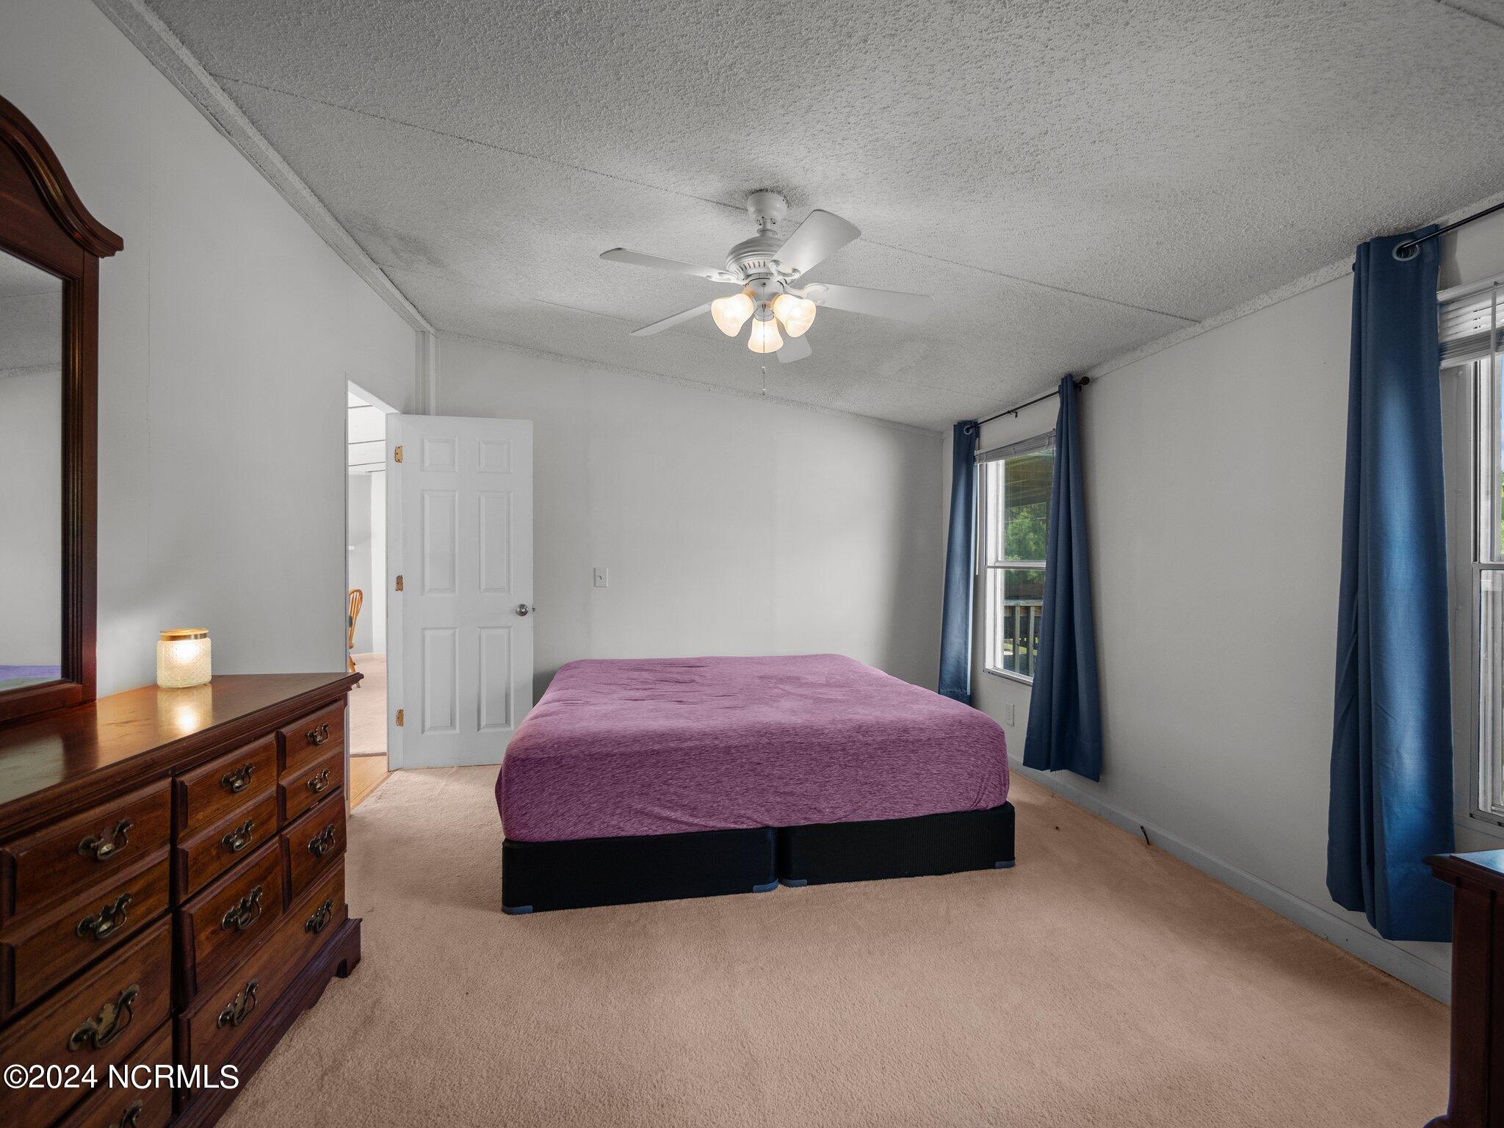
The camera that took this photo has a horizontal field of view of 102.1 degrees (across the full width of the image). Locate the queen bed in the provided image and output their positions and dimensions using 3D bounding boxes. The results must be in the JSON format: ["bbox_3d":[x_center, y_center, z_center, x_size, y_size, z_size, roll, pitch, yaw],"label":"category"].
[{"bbox_3d":[-0.066,0.895,3.122,1.925,0.610,1.780,0,0,-10],"label":"queen bed"}]

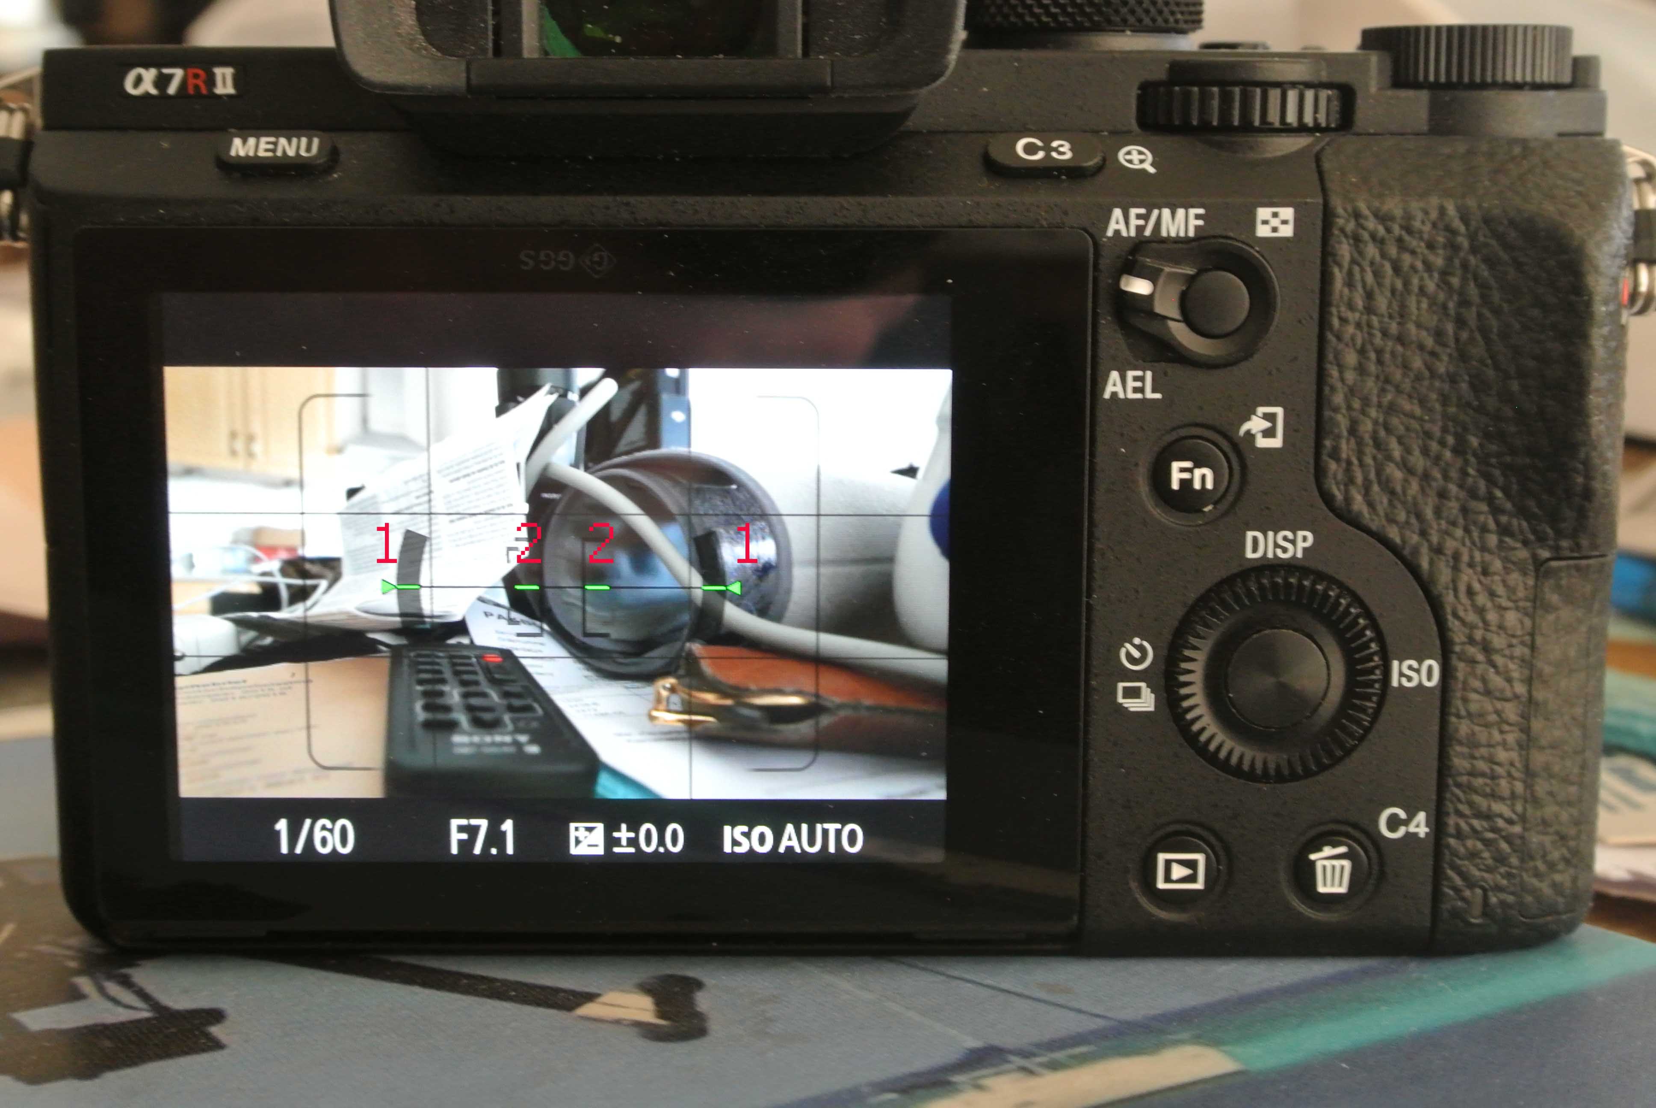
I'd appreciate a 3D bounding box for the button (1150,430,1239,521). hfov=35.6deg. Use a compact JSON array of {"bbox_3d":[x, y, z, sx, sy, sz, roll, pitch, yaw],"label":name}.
[{"bbox_3d":[0.028,-0.006,0.198,0.007,0.007,0.002,0,7,0],"label":"button"}]

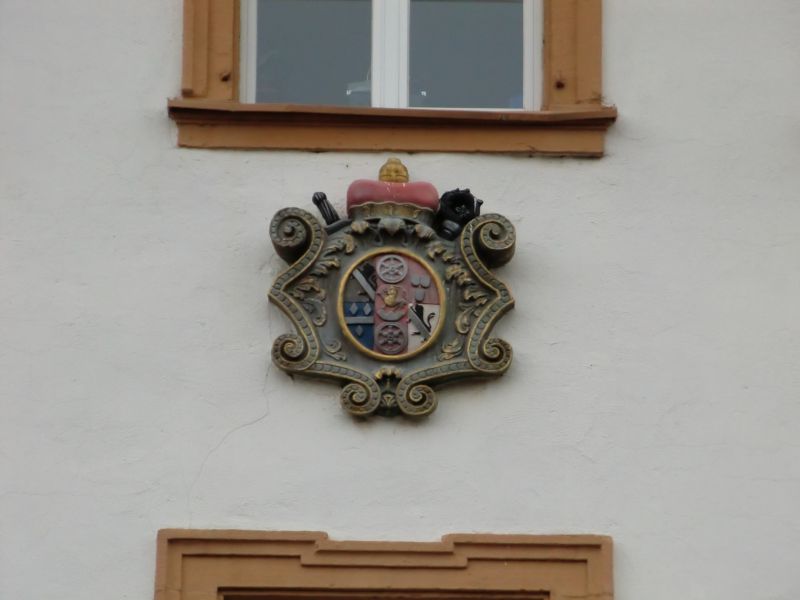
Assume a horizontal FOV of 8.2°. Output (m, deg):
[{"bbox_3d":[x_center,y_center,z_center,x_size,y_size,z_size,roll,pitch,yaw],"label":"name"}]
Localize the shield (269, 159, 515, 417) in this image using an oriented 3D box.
[{"bbox_3d":[-0.030,-0.044,19.500,0.865,0.940,0.200,1,-18,-2],"label":"shield"}]

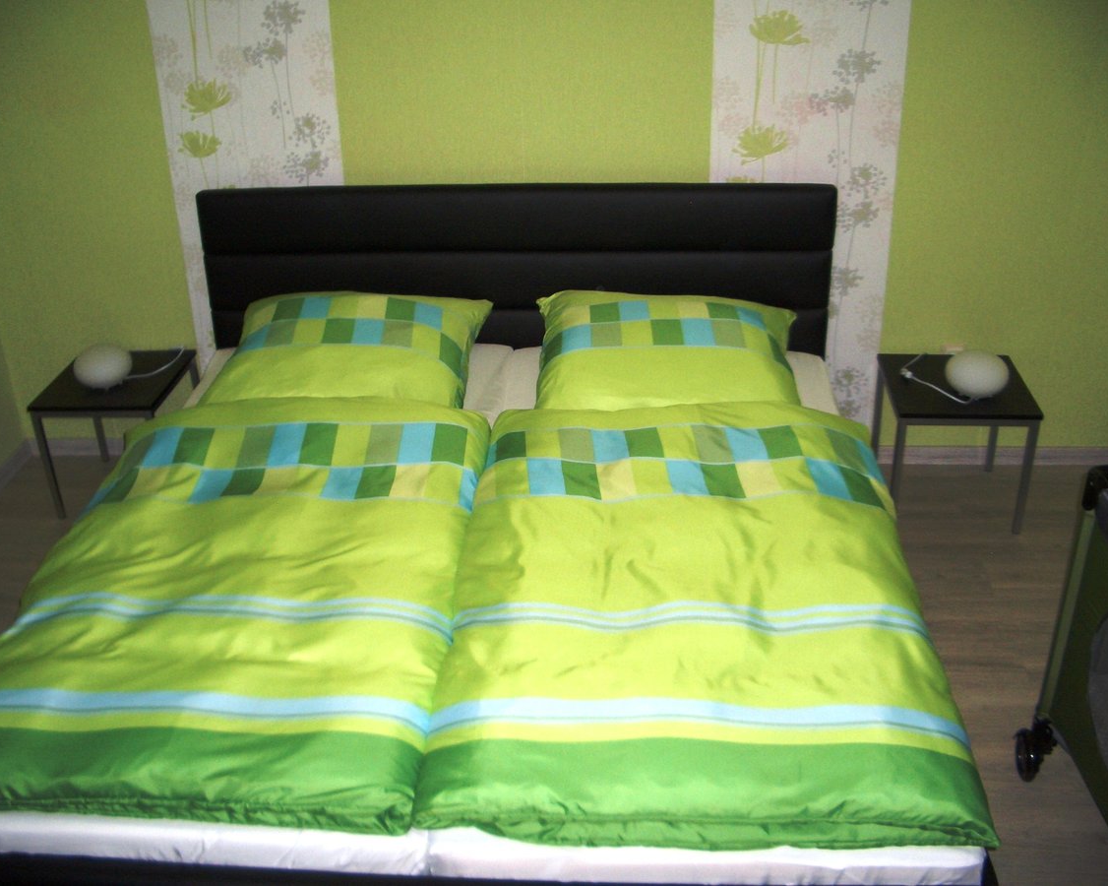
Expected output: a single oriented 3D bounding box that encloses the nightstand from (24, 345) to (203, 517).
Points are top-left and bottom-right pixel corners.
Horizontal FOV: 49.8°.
[{"bbox_3d":[-1.318,-0.027,3.683,0.385,0.378,0.410,0,27,3],"label":"nightstand"}]

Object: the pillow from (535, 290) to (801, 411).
[{"bbox_3d":[0.306,-0.205,3.175,0.730,0.230,0.650,0,27,4],"label":"pillow"}]

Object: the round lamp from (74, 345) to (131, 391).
[{"bbox_3d":[-1.330,-0.222,3.520,0.175,0.125,0.175,-1,27,1],"label":"round lamp"}]

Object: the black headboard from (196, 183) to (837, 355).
[{"bbox_3d":[-0.122,-0.460,3.542,1.830,0.620,0.090,0,27,4],"label":"black headboard"}]

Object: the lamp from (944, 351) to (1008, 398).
[{"bbox_3d":[1.175,-0.191,3.315,0.175,0.125,0.175,0,27,4],"label":"lamp"}]

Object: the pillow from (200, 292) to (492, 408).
[{"bbox_3d":[-0.552,-0.212,3.238,0.720,0.230,0.650,0,27,4],"label":"pillow"}]

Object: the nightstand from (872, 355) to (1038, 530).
[{"bbox_3d":[1.155,-0.002,3.490,0.385,0.378,0.410,1,27,5],"label":"nightstand"}]

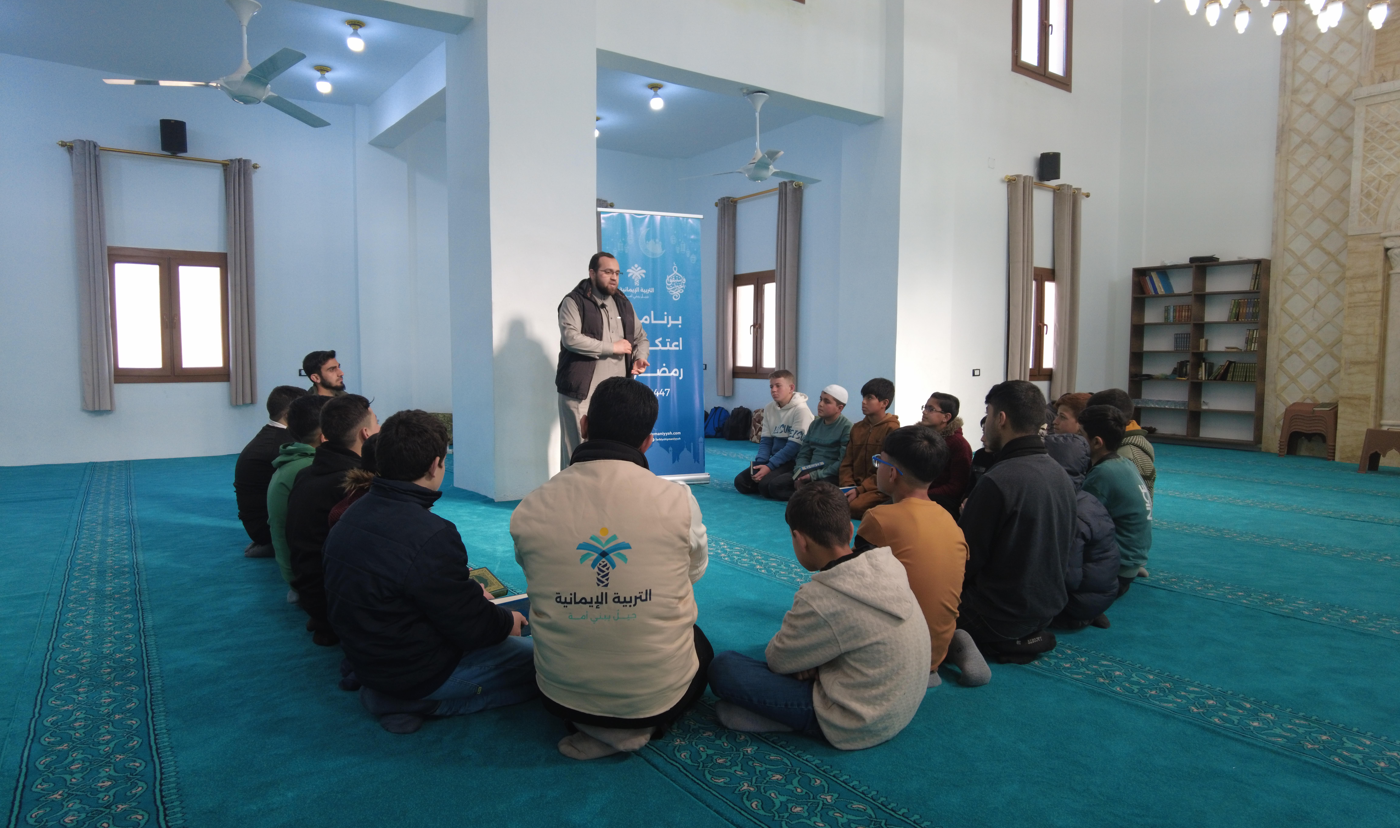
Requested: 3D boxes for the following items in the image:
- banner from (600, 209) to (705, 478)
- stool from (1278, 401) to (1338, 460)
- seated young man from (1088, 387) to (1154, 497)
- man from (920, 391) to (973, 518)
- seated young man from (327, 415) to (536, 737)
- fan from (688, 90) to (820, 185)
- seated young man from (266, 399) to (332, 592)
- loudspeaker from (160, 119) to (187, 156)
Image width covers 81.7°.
[{"bbox_3d":[-0.332,-0.487,6.217,0.836,2.091,0.160,-1,4,-20],"label":"banner"},{"bbox_3d":[6.240,0.179,8.268,0.470,0.540,0.350,4,5,43],"label":"stool"},{"bbox_3d":[2.046,0.293,4.149,0.620,0.820,0.480,2,4,28],"label":"seated young man"},{"bbox_3d":[1.419,0.263,4.729,0.620,0.800,0.460,-2,4,-28],"label":"man"},{"bbox_3d":[-0.772,0.398,2.393,0.520,0.820,0.660,4,5,45],"label":"seated young man"},{"bbox_3d":[0.399,-2.345,6.896,1.220,0.757,1.320,2,5,22],"label":"fan"},{"bbox_3d":[-1.580,0.321,3.490,0.460,0.808,0.620,4,6,45],"label":"seated young man"},{"bbox_3d":[-4.800,-2.525,7.379,0.210,0.280,0.190,-3,5,-36],"label":"loudspeaker"}]

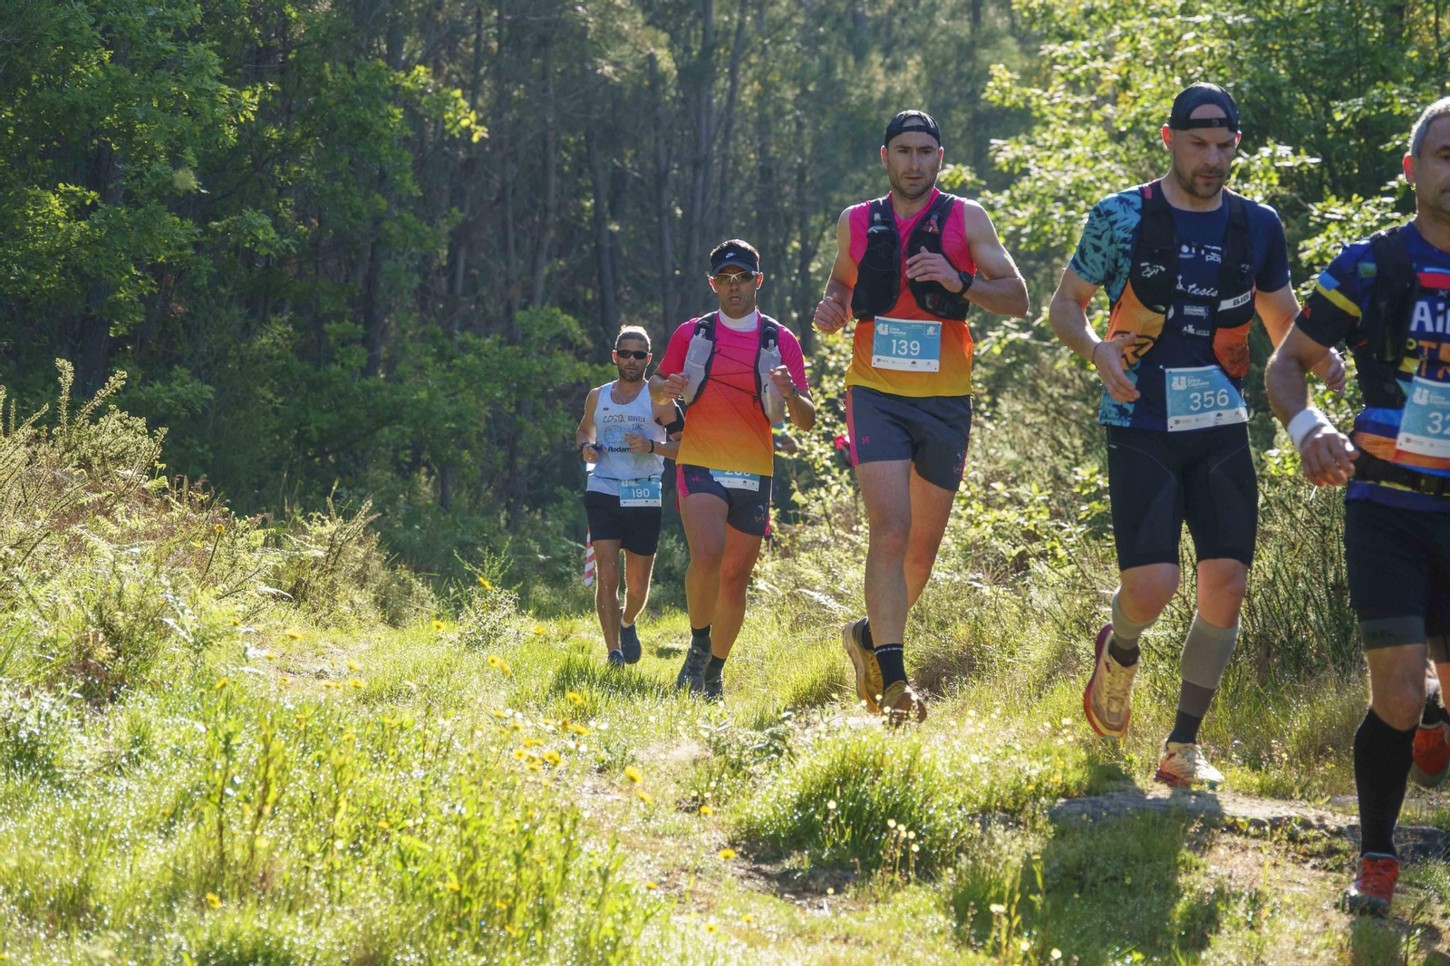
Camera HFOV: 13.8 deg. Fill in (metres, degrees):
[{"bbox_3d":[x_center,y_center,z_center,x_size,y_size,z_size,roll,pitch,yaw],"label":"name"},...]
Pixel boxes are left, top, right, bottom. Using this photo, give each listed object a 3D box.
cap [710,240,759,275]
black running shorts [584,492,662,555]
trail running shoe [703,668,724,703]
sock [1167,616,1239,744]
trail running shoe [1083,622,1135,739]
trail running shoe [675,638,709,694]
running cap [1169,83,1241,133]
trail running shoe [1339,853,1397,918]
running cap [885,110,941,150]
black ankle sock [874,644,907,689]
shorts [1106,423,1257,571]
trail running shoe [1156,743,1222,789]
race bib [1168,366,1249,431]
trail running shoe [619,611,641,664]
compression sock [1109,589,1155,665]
[{"bbox_3d":[0.035,-0.828,22.100,0.185,0.125,0.255,0,6,2],"label":"cap"},{"bbox_3d":[-0.492,0.163,28.800,0.370,0.375,0.280,0,0,-5],"label":"black running shorts"},{"bbox_3d":[-0.049,0.737,21.700,0.100,0.125,0.280,0,5,-3],"label":"trail running shoe"},{"bbox_3d":[1.137,0.468,14.250,0.120,0.325,0.130,14,5,-17],"label":"sock"},{"bbox_3d":[0.956,0.488,14.870,0.105,0.295,0.110,11,-11,-25],"label":"trail running shoe"},{"bbox_3d":[-0.119,0.676,22.100,0.110,0.130,0.285,2,20,6],"label":"trail running shoe"},{"bbox_3d":[1.137,-0.887,14.250,0.172,0.135,0.250,-1,7,-7],"label":"running cap"},{"bbox_3d":[1.342,0.835,12.500,0.110,0.125,0.285,0,0,10],"label":"trail running shoe"},{"bbox_3d":[0.555,-1.036,17.700,0.170,0.130,0.250,0,-6,-2],"label":"running cap"},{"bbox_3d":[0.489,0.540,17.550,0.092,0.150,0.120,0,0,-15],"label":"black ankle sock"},{"bbox_3d":[1.115,0.005,14.650,0.360,0.420,0.280,0,3,-12],"label":"shorts"},{"bbox_3d":[1.119,0.682,14.450,0.105,0.115,0.290,0,2,-22],"label":"trail running shoe"},{"bbox_3d":[1.143,-0.199,14.220,0.200,0.152,0.035,-6,0,-14],"label":"race bib"},{"bbox_3d":[-0.472,0.762,29.600,0.100,0.280,0.105,-6,-18,-5],"label":"trail running shoe"},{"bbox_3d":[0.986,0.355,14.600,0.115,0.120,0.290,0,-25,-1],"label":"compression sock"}]

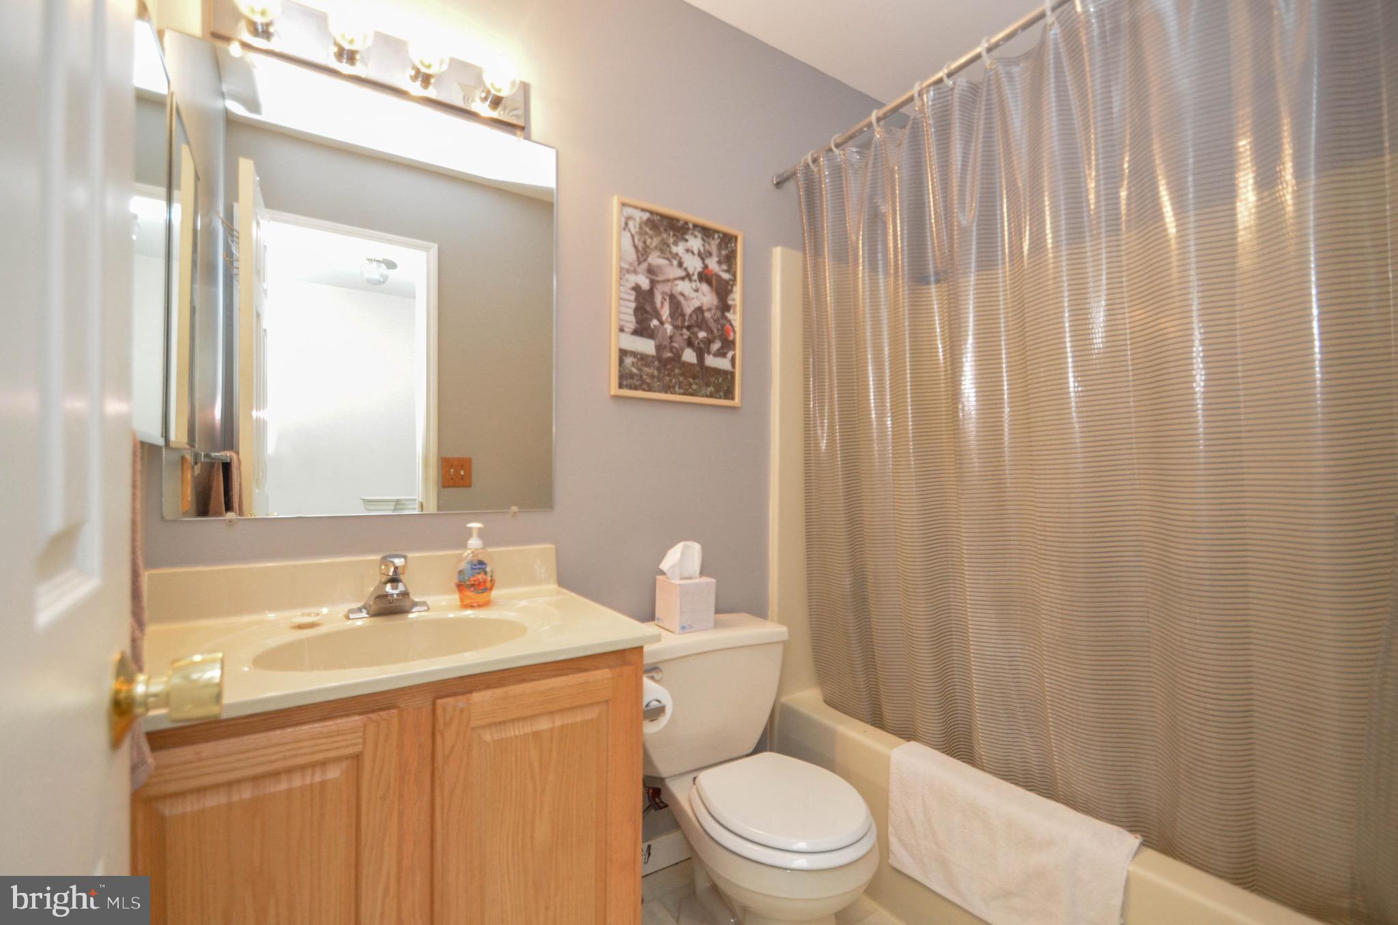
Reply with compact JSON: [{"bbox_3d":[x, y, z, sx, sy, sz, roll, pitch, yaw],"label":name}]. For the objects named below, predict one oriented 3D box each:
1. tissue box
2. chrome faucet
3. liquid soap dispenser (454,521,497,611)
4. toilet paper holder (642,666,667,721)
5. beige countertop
[{"bbox_3d":[-0.035,0.385,1.586,0.116,0.129,0.110,1,-1,-32],"label":"tissue box"},{"bbox_3d":[-0.610,0.244,1.153,0.147,0.119,0.130,1,-1,-32],"label":"chrome faucet"},{"bbox_3d":[-0.478,0.217,1.238,0.082,0.175,0.055,1,-1,-29],"label":"liquid soap dispenser"},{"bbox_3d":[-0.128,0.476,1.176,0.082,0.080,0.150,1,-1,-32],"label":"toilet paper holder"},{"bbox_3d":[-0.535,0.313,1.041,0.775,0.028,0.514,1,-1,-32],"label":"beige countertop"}]

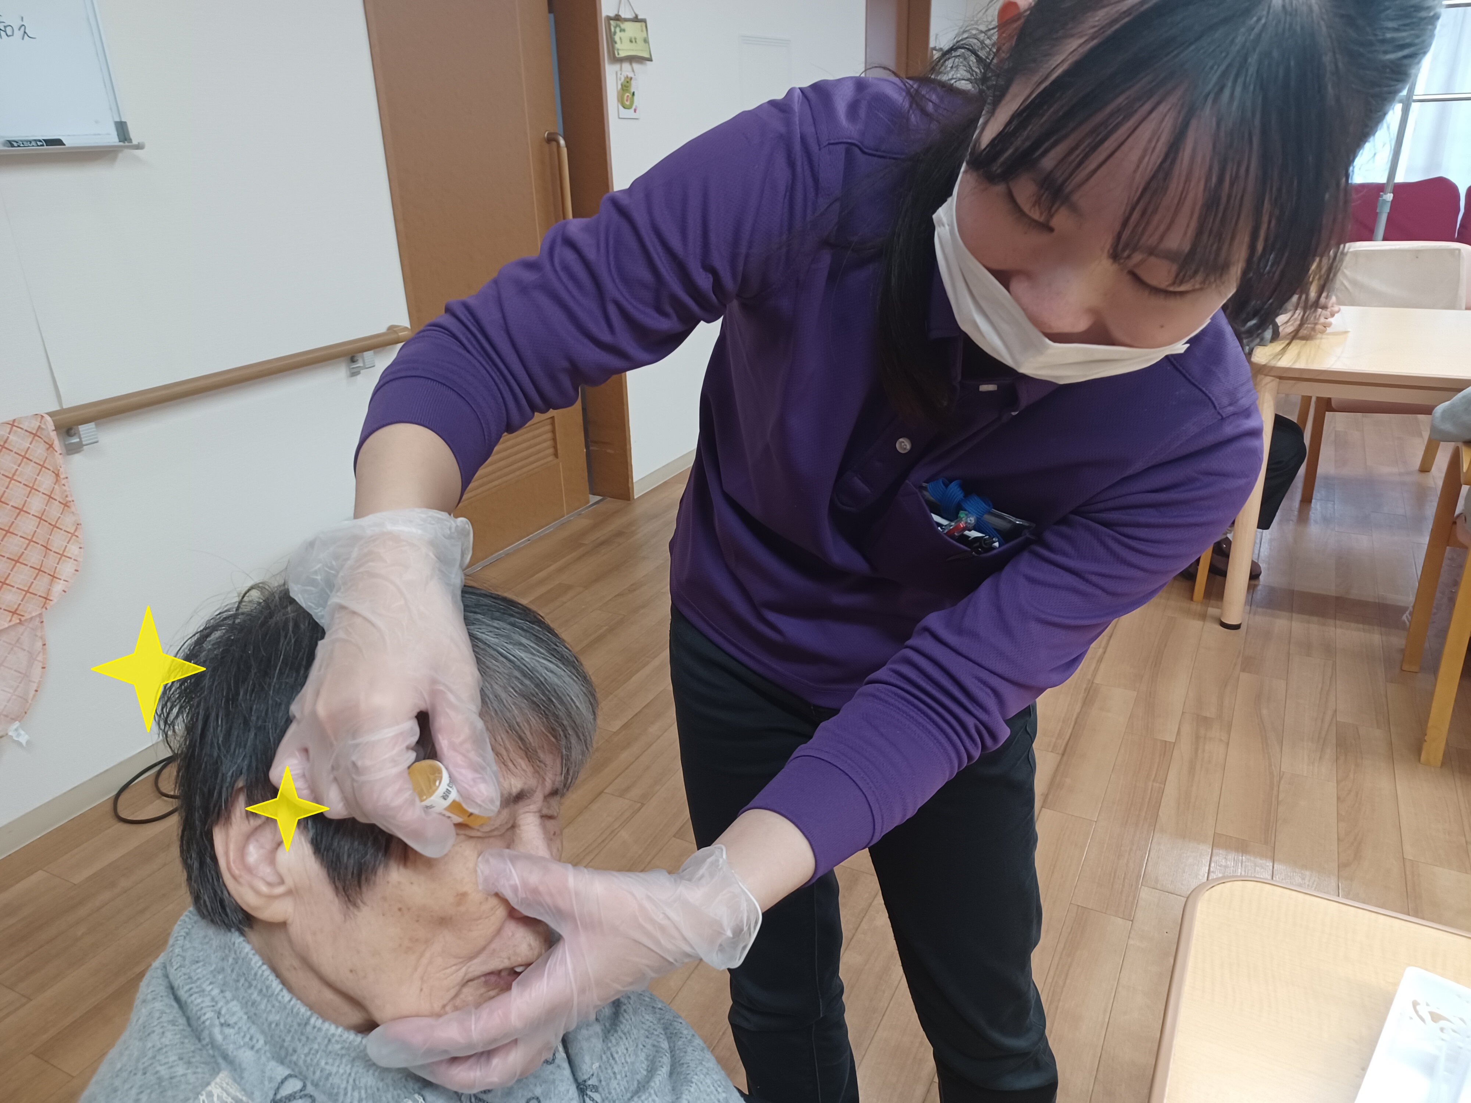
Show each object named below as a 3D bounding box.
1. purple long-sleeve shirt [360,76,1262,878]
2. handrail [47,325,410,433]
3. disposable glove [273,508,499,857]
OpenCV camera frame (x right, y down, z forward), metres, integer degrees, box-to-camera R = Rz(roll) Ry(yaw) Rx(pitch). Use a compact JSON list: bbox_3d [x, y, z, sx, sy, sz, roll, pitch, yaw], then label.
[{"bbox_3d":[0.082,-0.012,0.770,0.480,0.560,0.560,21,35,26],"label":"purple long-sleeve shirt"},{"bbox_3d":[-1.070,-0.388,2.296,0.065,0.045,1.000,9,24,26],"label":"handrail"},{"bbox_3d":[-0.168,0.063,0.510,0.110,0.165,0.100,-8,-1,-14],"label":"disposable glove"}]

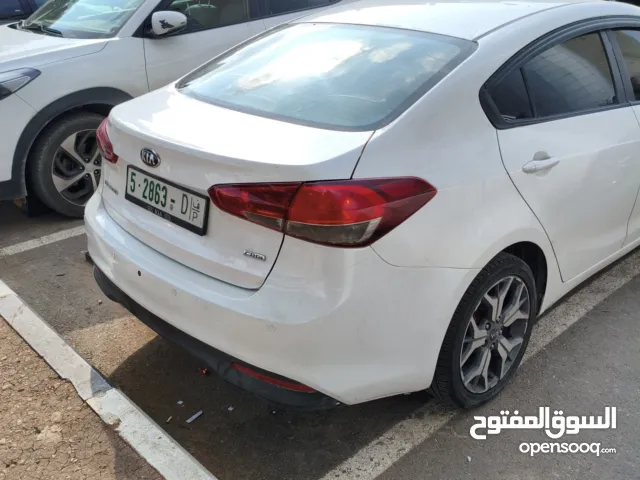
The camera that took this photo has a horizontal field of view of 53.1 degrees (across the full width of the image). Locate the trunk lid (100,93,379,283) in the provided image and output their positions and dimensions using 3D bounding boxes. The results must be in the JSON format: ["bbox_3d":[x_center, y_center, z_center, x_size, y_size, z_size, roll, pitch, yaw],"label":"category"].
[{"bbox_3d":[-0.401,-0.231,2.359,0.520,0.480,1.260,-20,29,-38],"label":"trunk lid"}]

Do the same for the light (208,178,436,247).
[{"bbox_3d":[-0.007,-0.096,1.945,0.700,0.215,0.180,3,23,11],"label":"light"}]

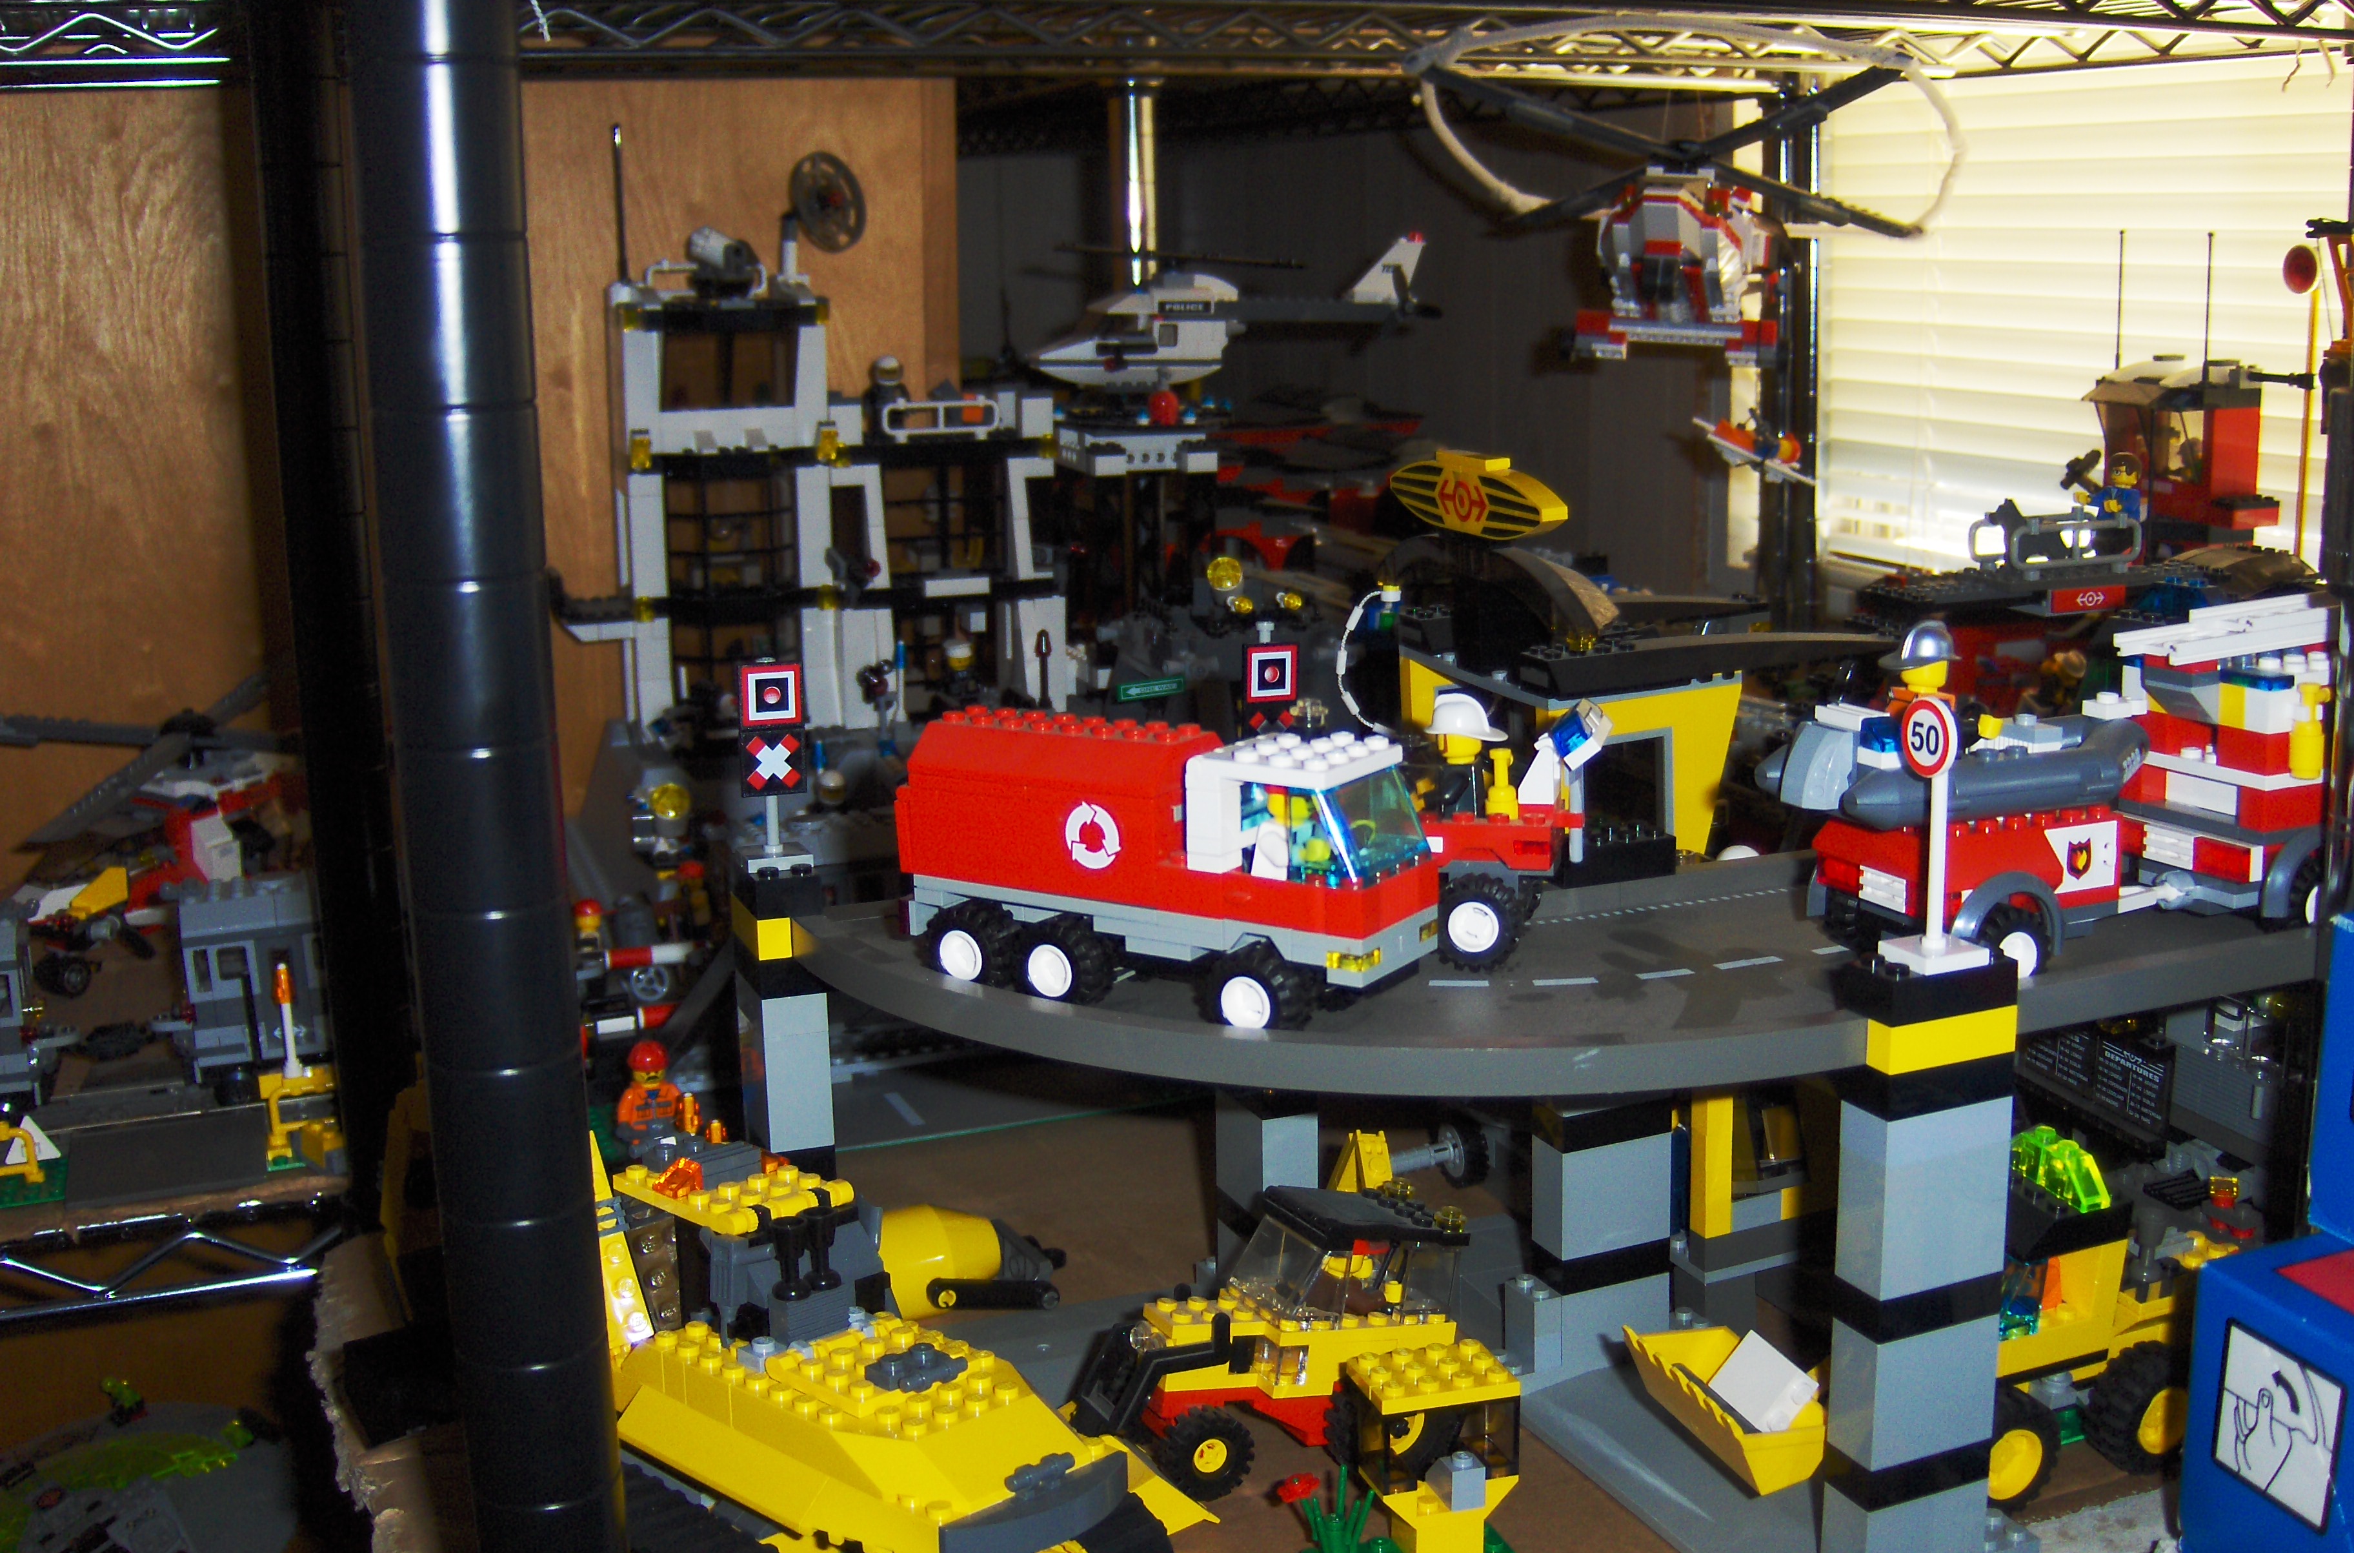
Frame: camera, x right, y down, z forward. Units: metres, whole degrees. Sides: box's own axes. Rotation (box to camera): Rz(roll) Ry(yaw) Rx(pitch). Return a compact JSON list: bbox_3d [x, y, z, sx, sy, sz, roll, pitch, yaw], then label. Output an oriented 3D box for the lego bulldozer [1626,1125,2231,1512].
[{"bbox_3d":[0.190,0.126,0.574,0.152,0.081,0.060,-5,13,-18],"label":"lego bulldozer"}]

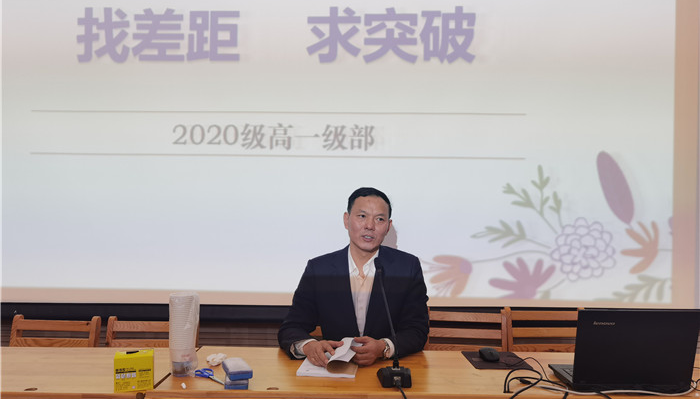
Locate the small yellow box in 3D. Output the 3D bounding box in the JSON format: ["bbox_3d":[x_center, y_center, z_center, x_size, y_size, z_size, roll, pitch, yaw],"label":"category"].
[{"bbox_3d":[-0.633,0.506,1.608,0.104,0.093,0.086,2,-2,-20],"label":"small yellow box"}]

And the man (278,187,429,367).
[{"bbox_3d":[0.010,0.629,2.120,0.580,1.350,0.650,1,-2,2],"label":"man"}]

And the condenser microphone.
[{"bbox_3d":[0.133,0.376,1.728,0.110,0.380,0.190,1,-2,-9],"label":"condenser microphone"}]

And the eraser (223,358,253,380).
[{"bbox_3d":[-0.342,0.516,1.659,0.063,0.029,0.143,2,-2,-21],"label":"eraser"}]

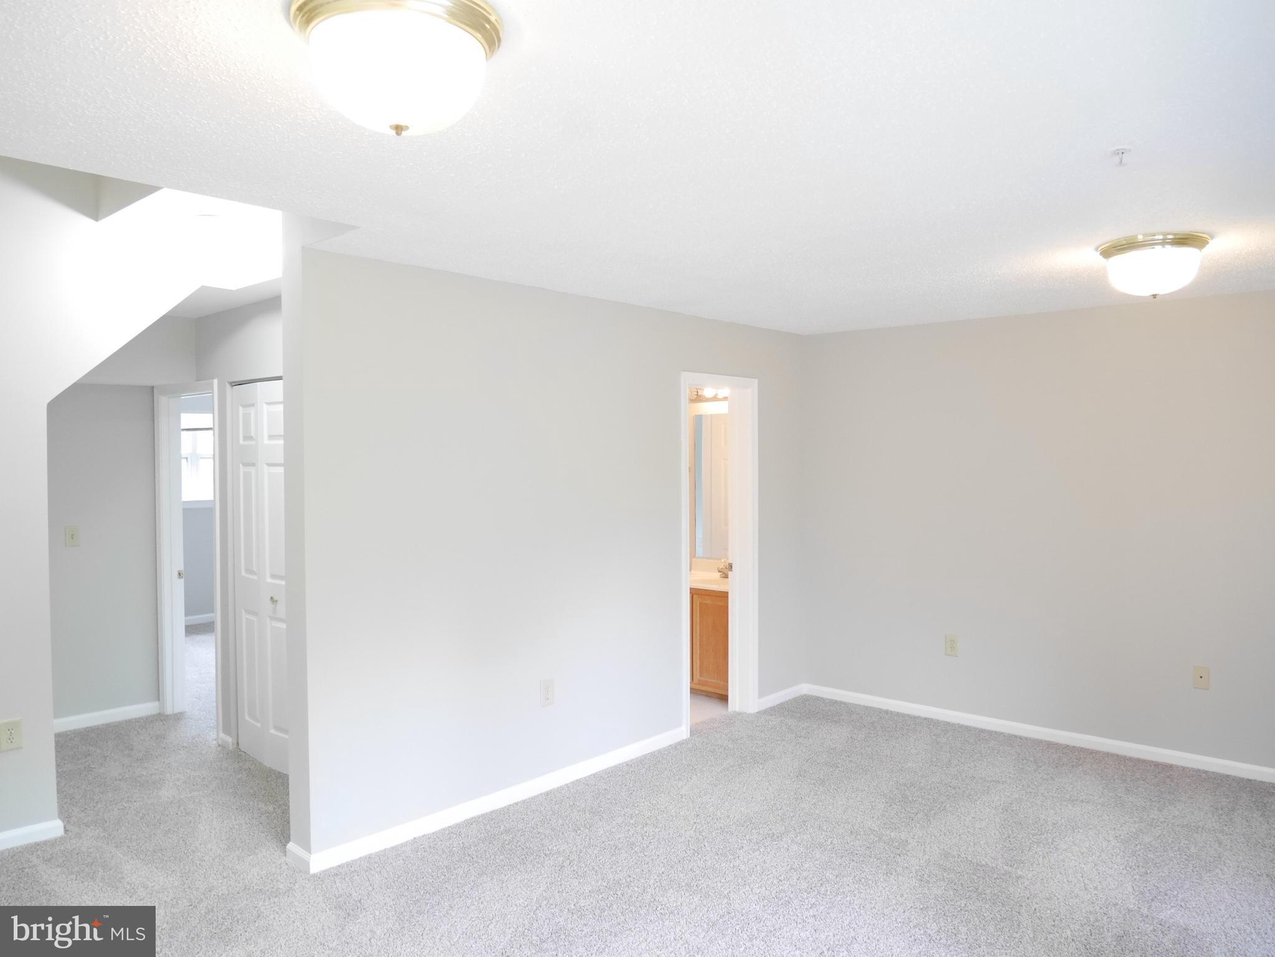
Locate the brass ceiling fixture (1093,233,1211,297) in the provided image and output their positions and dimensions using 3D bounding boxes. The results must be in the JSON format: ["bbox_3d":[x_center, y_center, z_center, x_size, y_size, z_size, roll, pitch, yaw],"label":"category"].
[{"bbox_3d":[1.953,-0.787,3.346,0.368,0.205,0.368,1,2,43],"label":"brass ceiling fixture"}]

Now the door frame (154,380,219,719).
[{"bbox_3d":[-2.641,0.460,5.316,0.905,2.092,0.137,1,2,43],"label":"door frame"}]

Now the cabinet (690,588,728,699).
[{"bbox_3d":[0.555,1.106,6.181,0.790,0.740,0.525,1,2,43],"label":"cabinet"}]

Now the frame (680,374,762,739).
[{"bbox_3d":[0.466,0.438,5.357,0.145,2.101,0.753,1,2,43],"label":"frame"}]

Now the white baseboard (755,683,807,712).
[{"bbox_3d":[0.945,1.435,5.822,0.016,0.081,0.538,1,2,43],"label":"white baseboard"}]

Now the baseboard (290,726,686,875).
[{"bbox_3d":[-0.560,1.480,4.293,0.172,0.084,2.258,1,2,43],"label":"baseboard"}]

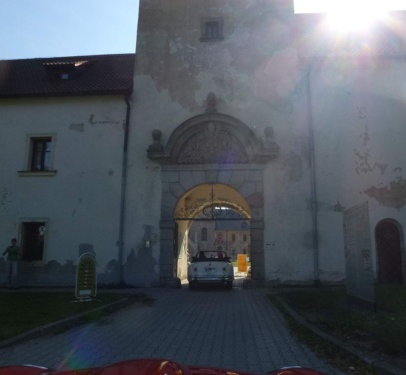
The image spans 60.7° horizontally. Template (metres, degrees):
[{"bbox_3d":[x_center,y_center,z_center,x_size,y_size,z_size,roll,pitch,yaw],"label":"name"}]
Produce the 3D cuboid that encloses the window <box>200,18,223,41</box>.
[{"bbox_3d":[0.357,-6.446,14.275,0.983,0.997,0.300,0,-10,5],"label":"window"}]

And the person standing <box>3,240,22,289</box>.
[{"bbox_3d":[-6.630,2.652,12.052,0.600,1.751,0.400,6,-12,-28],"label":"person standing"}]

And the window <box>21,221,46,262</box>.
[{"bbox_3d":[-6.308,1.984,13.012,0.918,1.473,0.250,0,-10,3],"label":"window"}]

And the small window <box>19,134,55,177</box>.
[{"bbox_3d":[-6.443,-1.242,13.587,1.441,1.693,0.300,0,-10,3],"label":"small window"}]

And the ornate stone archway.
[{"bbox_3d":[0.368,0.344,13.086,4.851,6.595,0.700,0,-10,5],"label":"ornate stone archway"}]

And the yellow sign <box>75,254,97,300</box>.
[{"bbox_3d":[-2.974,2.272,8.851,0.523,1.203,0.350,6,-11,-26],"label":"yellow sign"}]

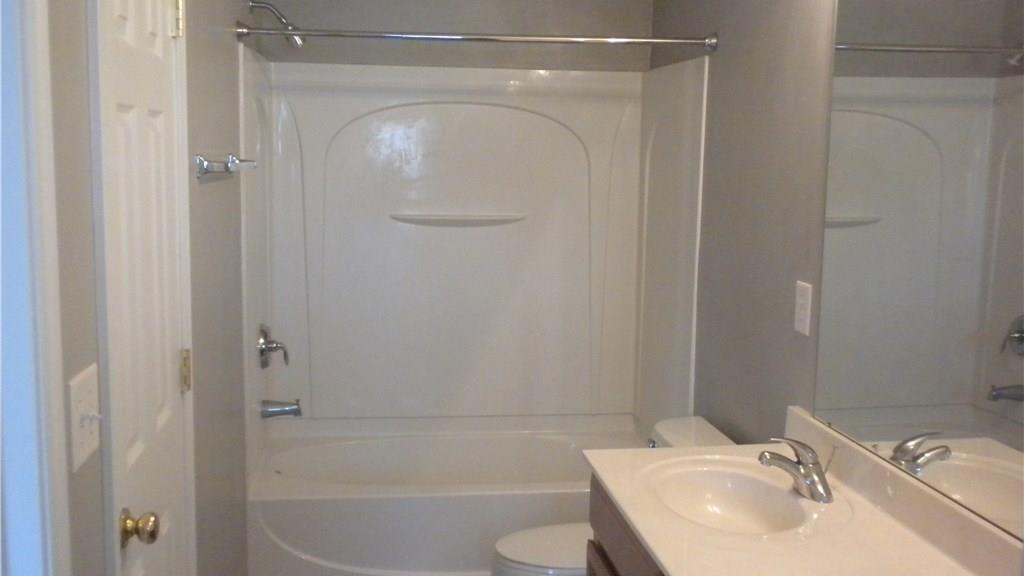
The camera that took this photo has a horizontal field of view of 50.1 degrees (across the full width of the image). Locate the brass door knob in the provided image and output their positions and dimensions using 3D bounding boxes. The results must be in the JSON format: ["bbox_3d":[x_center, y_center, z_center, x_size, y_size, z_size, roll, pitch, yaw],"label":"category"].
[{"bbox_3d":[-0.601,0.390,1.775,0.060,0.066,0.066,0,7,-7],"label":"brass door knob"}]

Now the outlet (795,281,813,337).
[{"bbox_3d":[0.750,0.053,2.815,0.009,0.124,0.080,0,7,-7],"label":"outlet"}]

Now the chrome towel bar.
[{"bbox_3d":[-0.738,-0.322,2.876,0.080,0.060,0.660,0,7,-7],"label":"chrome towel bar"}]

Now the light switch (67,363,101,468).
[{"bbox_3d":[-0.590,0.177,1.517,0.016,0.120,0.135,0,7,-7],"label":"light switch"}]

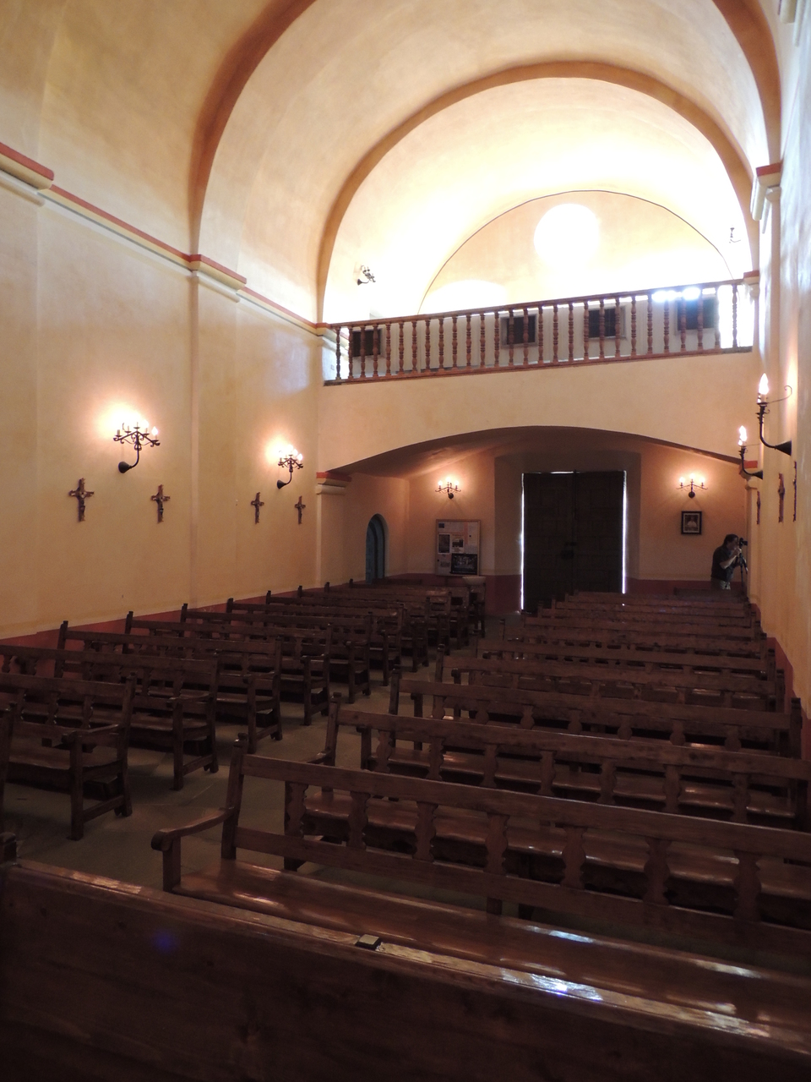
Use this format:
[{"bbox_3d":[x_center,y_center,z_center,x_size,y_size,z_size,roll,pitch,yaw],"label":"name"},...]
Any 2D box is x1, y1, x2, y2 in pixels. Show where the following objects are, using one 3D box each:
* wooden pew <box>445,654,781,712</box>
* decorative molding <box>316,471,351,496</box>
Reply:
[{"bbox_3d":[1.306,1.299,5.266,2.490,0.885,0.600,1,1,22],"label":"wooden pew"},{"bbox_3d":[-1.198,-0.954,12.788,0.236,0.378,0.964,1,1,22],"label":"decorative molding"}]

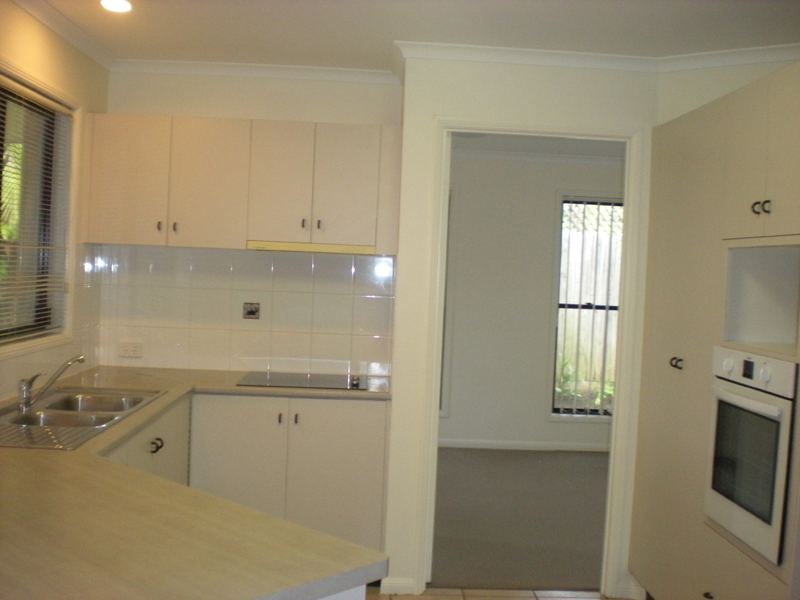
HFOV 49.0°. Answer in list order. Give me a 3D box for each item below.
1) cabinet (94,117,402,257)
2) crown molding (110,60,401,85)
[{"bbox_3d":[-0.725,-0.534,4.179,1.435,0.591,0.314,2,2,-1],"label":"cabinet"},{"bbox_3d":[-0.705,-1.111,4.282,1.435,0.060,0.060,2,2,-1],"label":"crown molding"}]

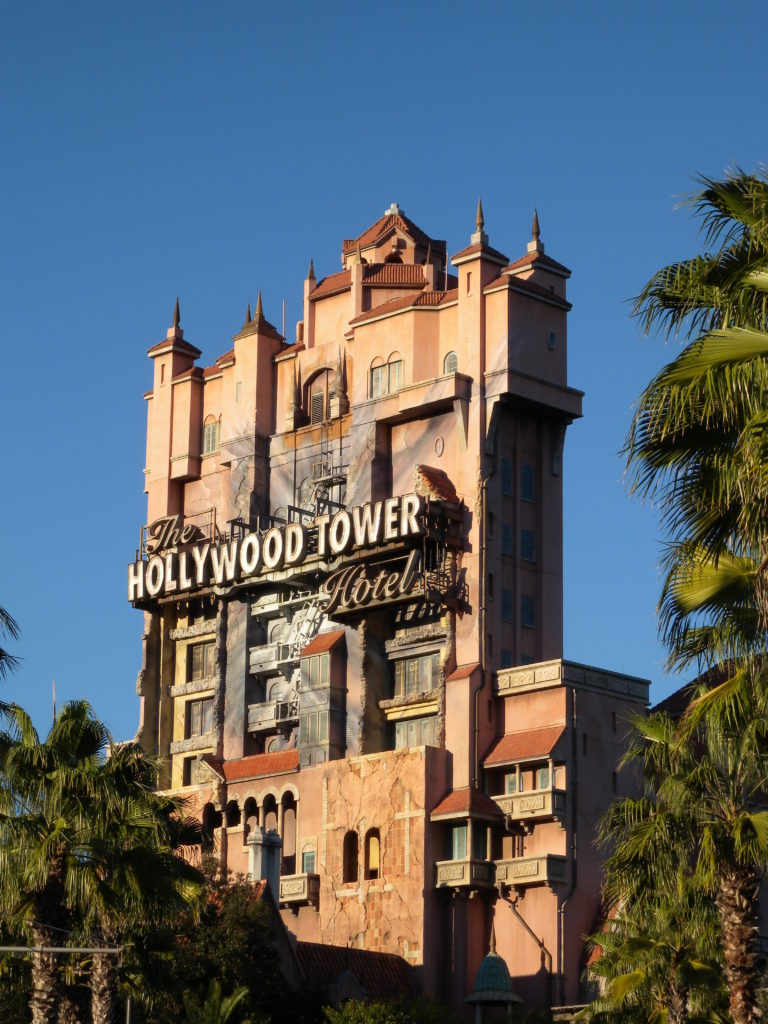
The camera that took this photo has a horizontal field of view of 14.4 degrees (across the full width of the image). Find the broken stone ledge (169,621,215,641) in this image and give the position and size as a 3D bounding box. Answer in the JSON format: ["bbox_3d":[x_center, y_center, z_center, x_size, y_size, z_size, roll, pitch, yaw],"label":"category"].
[{"bbox_3d":[-10.110,6.519,167.219,0.848,0.656,3.915,15,-21,-43],"label":"broken stone ledge"}]

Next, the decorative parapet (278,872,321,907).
[{"bbox_3d":[-4.036,18.355,147.558,2.062,1.402,0.936,-14,-21,43],"label":"decorative parapet"}]

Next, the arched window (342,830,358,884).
[{"bbox_3d":[-1.505,17.069,150.554,0.400,2.636,1.078,15,-21,-43],"label":"arched window"}]

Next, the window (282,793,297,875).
[{"bbox_3d":[-4.491,15.783,149.440,1.015,4.203,0.416,-14,-21,43],"label":"window"}]

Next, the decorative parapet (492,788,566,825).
[{"bbox_3d":[6.977,14.257,147.010,1.000,1.218,4.007,15,-21,-43],"label":"decorative parapet"}]

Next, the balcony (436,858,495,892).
[{"bbox_3d":[3.749,17.069,141.990,2.149,1.323,1.522,-14,-21,43],"label":"balcony"}]

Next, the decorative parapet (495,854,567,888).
[{"bbox_3d":[7.025,17.263,145.822,1.382,1.269,3.472,15,-21,-43],"label":"decorative parapet"}]

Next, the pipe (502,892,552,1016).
[{"bbox_3d":[6.760,20.537,141.399,3.143,6.098,0.364,-14,-21,43],"label":"pipe"}]

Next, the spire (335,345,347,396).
[{"bbox_3d":[-2.232,-7.256,156.594,0.564,2.874,0.562,1,-15,0],"label":"spire"}]

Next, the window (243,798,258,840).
[{"bbox_3d":[-6.445,15.383,151.551,1.109,2.392,0.416,-14,-21,43],"label":"window"}]

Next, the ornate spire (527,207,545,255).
[{"bbox_3d":[7.874,-14.614,157.315,0.700,2.469,0.700,15,-21,-43],"label":"ornate spire"}]

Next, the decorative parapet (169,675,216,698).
[{"bbox_3d":[-10.081,9.596,166.313,0.848,0.626,3.974,15,-21,-43],"label":"decorative parapet"}]

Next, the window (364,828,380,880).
[{"bbox_3d":[-0.420,16.270,144.451,1.115,2.543,0.364,-14,-21,43],"label":"window"}]

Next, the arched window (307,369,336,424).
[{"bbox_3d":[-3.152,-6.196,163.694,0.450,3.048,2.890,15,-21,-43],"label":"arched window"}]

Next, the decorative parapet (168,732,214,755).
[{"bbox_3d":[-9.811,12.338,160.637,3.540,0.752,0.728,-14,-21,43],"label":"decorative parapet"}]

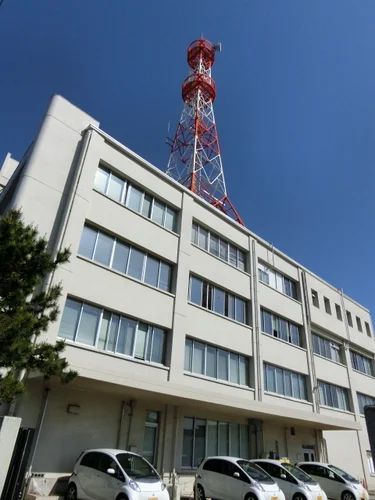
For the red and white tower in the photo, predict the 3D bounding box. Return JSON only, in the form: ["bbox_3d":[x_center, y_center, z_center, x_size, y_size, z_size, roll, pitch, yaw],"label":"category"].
[{"bbox_3d":[0.685,-9.058,26.644,5.170,18.385,5.170,28,-37,-36],"label":"red and white tower"}]

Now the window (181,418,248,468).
[{"bbox_3d":[1.611,9.785,18.080,5.030,2.080,0.200,28,-38,-36],"label":"window"}]

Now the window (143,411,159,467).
[{"bbox_3d":[-1.546,8.148,15.434,0.800,2.290,0.200,28,-38,-36],"label":"window"}]

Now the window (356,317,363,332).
[{"bbox_3d":[14.142,6.188,29.829,0.803,1.221,0.150,28,-37,-36],"label":"window"}]

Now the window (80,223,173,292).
[{"bbox_3d":[-2.346,0.515,14.776,4.598,1.529,0.180,28,-37,-36],"label":"window"}]

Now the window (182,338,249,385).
[{"bbox_3d":[1.806,6.401,20.201,5.600,1.770,0.200,28,-38,-36],"label":"window"}]

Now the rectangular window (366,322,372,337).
[{"bbox_3d":[15.420,6.866,30.897,0.836,1.221,0.150,28,-37,-36],"label":"rectangular window"}]

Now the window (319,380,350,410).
[{"bbox_3d":[11.428,11.519,28.203,5.600,1.770,0.200,28,-38,-36],"label":"window"}]

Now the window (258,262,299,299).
[{"bbox_3d":[7.002,2.553,27.836,5.600,1.770,0.200,28,-38,-36],"label":"window"}]

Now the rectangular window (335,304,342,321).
[{"bbox_3d":[11.547,4.811,27.660,0.825,1.221,0.150,28,-37,-36],"label":"rectangular window"}]

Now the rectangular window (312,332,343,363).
[{"bbox_3d":[11.619,8.338,30.007,5.600,1.710,0.200,28,-38,-36],"label":"rectangular window"}]

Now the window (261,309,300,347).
[{"bbox_3d":[5.591,4.742,21.403,4.565,1.540,0.180,28,-37,-36],"label":"window"}]

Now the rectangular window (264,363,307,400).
[{"bbox_3d":[6.617,8.960,24.202,5.600,1.770,0.200,28,-38,-36],"label":"rectangular window"}]

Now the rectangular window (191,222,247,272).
[{"bbox_3d":[1.784,-0.006,19.573,4.598,1.540,0.180,28,-37,-36],"label":"rectangular window"}]

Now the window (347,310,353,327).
[{"bbox_3d":[12.876,5.516,28.771,0.803,1.221,0.150,28,-37,-36],"label":"window"}]

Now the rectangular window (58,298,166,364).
[{"bbox_3d":[-3.005,3.842,16.199,5.600,1.770,0.200,28,-38,-36],"label":"rectangular window"}]

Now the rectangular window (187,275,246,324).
[{"bbox_3d":[1.998,3.198,22.018,5.600,1.770,0.200,28,-38,-36],"label":"rectangular window"}]

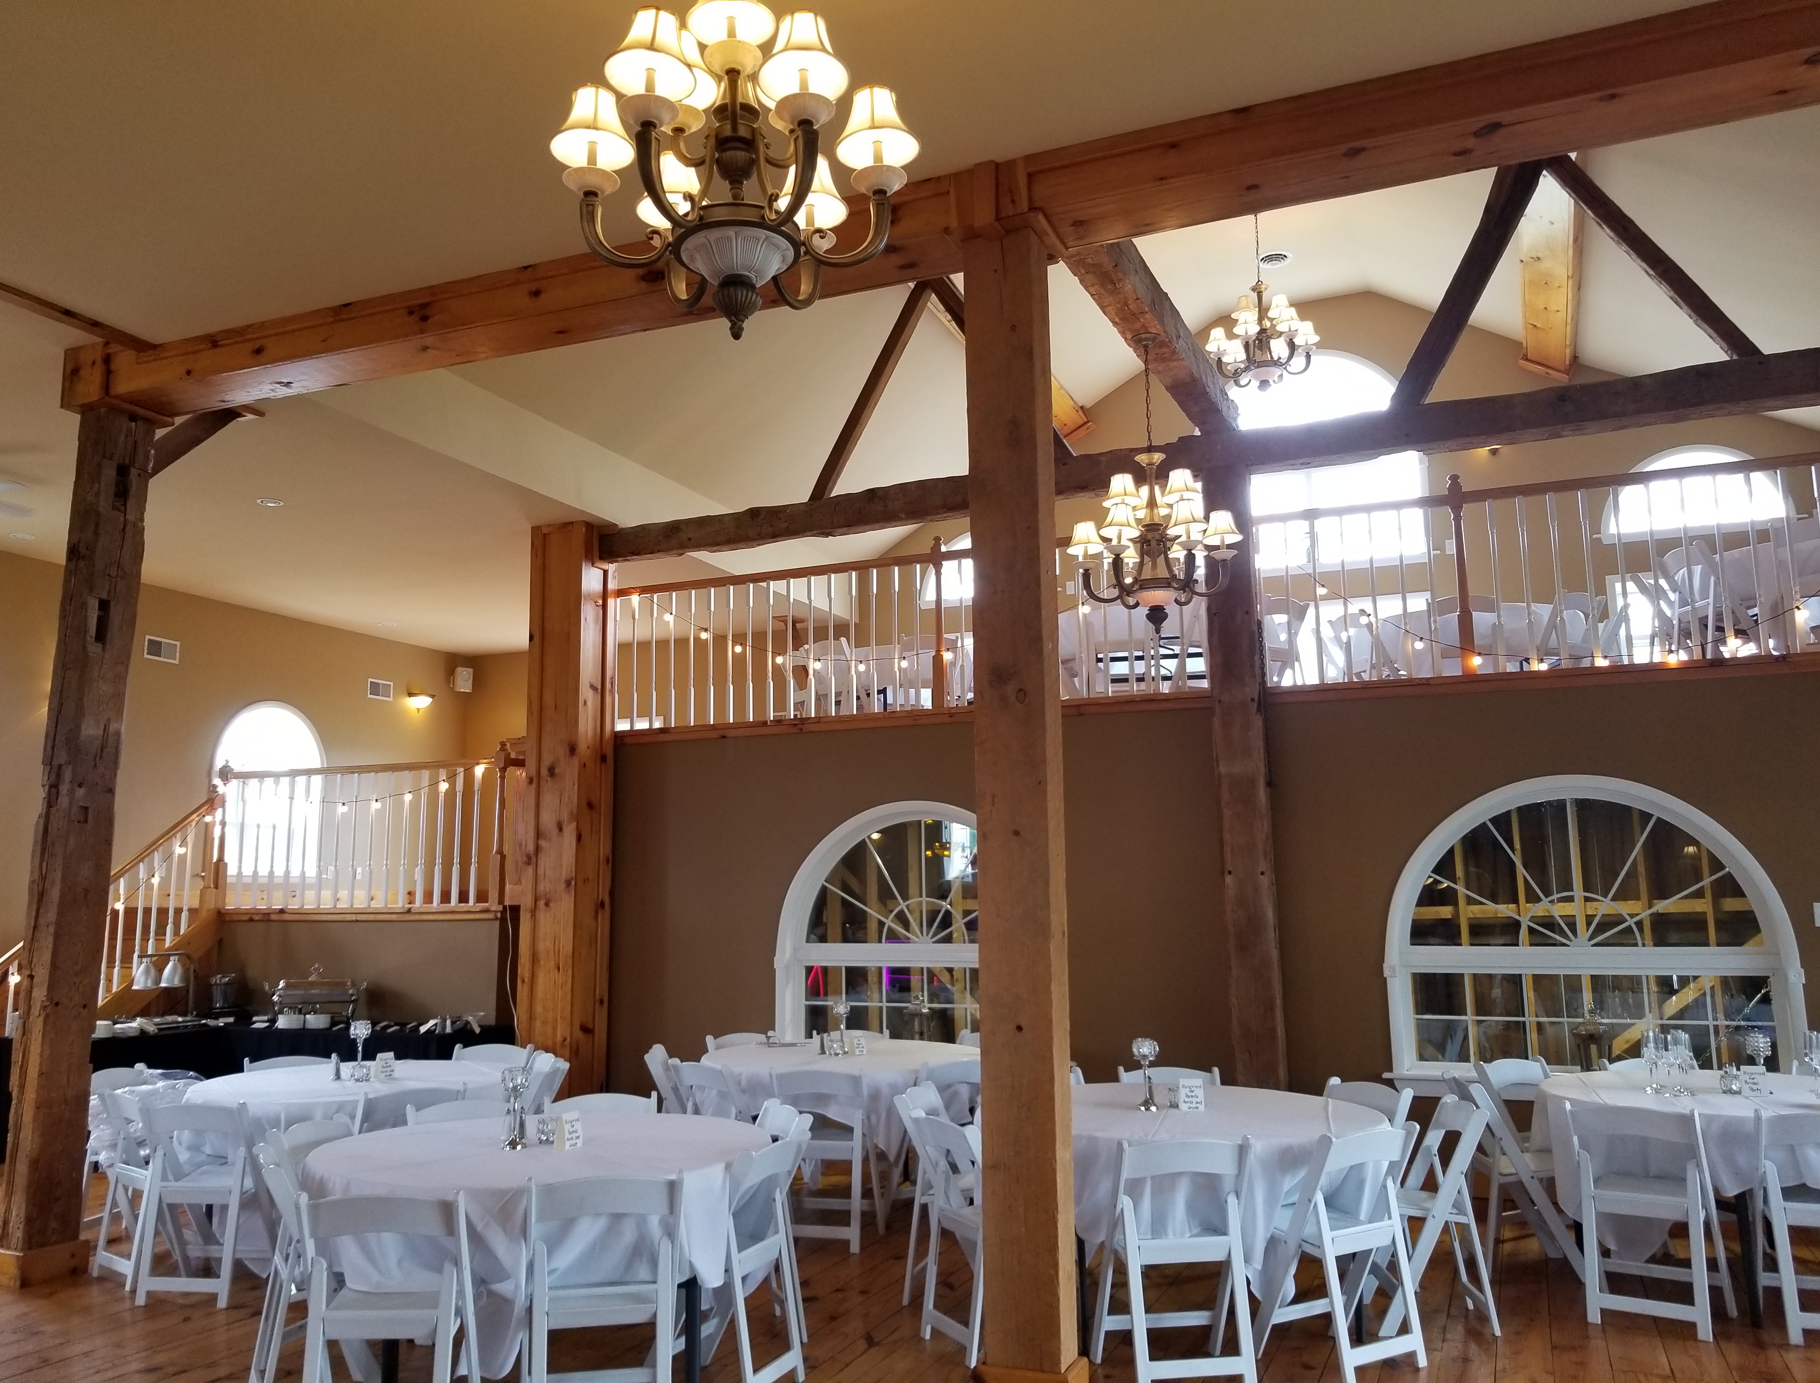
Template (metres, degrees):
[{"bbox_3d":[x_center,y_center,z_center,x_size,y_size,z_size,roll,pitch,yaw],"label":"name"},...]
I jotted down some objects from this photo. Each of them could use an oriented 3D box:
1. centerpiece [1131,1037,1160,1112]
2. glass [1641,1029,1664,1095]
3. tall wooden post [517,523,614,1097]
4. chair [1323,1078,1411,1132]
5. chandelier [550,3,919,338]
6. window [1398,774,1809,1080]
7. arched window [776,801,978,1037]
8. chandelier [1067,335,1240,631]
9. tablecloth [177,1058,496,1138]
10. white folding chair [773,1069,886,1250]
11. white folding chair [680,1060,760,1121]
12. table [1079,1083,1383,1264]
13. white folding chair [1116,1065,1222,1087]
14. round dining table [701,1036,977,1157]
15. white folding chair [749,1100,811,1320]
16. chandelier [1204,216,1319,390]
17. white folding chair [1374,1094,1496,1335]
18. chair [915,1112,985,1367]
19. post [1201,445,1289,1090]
[{"bbox_3d":[0.913,1.459,5.318,0.105,0.285,0.105,-4,-10,22],"label":"centerpiece"},{"bbox_3d":[2.966,1.482,5.562,0.070,0.240,0.070,-1,-9,0],"label":"glass"},{"bbox_3d":[-2.312,0.922,9.388,0.430,4.120,0.420,-4,-9,22],"label":"tall wooden post"},{"bbox_3d":[1.746,2.013,5.625,0.460,0.780,0.445,4,-9,-27],"label":"chair"},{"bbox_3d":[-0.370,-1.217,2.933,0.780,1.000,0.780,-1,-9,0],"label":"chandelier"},{"bbox_3d":[3.512,1.257,7.262,2.000,1.620,0.180,-4,-10,22],"label":"window"},{"bbox_3d":[0.052,1.510,8.658,2.000,1.620,0.180,-4,-10,22],"label":"arched window"},{"bbox_3d":[1.137,-0.989,6.521,0.810,1.442,0.810,-4,-10,22],"label":"chandelier"},{"bbox_3d":[-2.572,2.179,6.387,1.540,0.765,1.540,-4,-9,22],"label":"tablecloth"},{"bbox_3d":[-0.379,2.165,6.502,0.445,0.780,0.460,-2,-9,12],"label":"white folding chair"},{"bbox_3d":[-0.903,2.261,6.976,0.470,0.780,0.450,7,-12,-41],"label":"white folding chair"},{"bbox_3d":[1.030,1.961,5.172,1.540,0.765,1.540,-4,-9,22],"label":"table"},{"bbox_3d":[1.172,2.098,6.091,0.450,0.780,0.470,-2,-9,6],"label":"white folding chair"},{"bbox_3d":[-0.394,2.313,7.279,1.550,0.760,1.550,-1,-9,0],"label":"round dining table"},{"bbox_3d":[-0.619,1.924,5.032,0.450,0.785,0.445,4,-10,-26],"label":"white folding chair"},{"bbox_3d":[2.408,-2.675,9.530,0.780,1.300,0.780,-4,-10,22],"label":"chandelier"},{"bbox_3d":[1.890,1.919,5.142,0.450,0.785,0.445,-2,-9,7],"label":"white folding chair"},{"bbox_3d":[0.312,1.937,5.009,0.460,0.780,0.445,3,-9,-25],"label":"chair"},{"bbox_3d":[1.878,0.662,7.762,0.250,4.120,0.250,-4,-10,22],"label":"post"}]

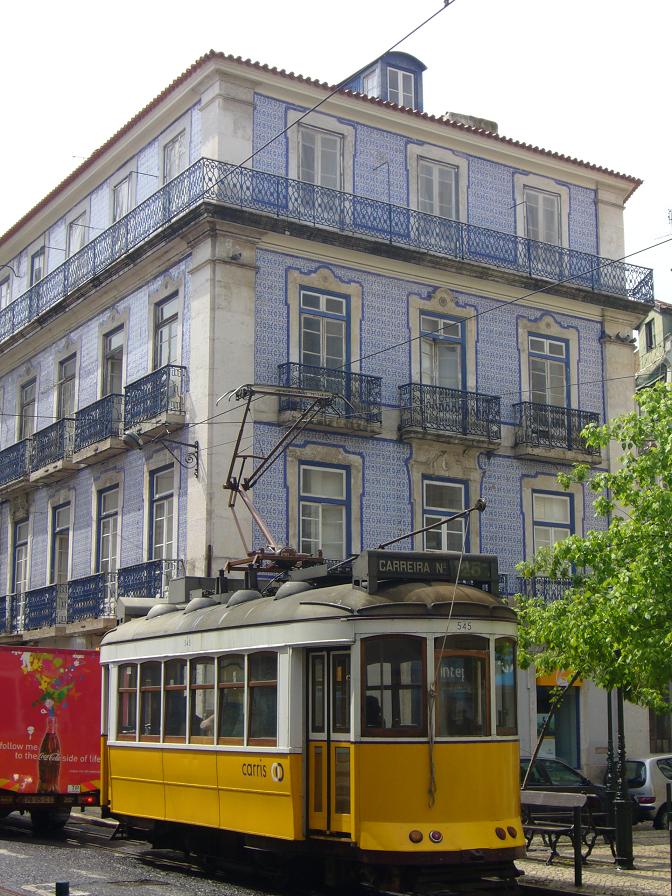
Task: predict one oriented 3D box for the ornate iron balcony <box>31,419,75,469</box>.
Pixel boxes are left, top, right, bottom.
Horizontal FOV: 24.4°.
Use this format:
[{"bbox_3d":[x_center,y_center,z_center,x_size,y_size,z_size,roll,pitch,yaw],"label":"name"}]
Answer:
[{"bbox_3d":[-6.966,-0.004,38.609,0.430,1.010,2.460,6,-12,-29],"label":"ornate iron balcony"}]

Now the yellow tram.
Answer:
[{"bbox_3d":[-0.684,3.228,18.518,2.400,3.260,8.380,5,-11,-28],"label":"yellow tram"}]

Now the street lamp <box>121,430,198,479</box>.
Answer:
[{"bbox_3d":[-3.424,0.137,30.521,1.620,0.810,0.350,6,-12,-29],"label":"street lamp"}]

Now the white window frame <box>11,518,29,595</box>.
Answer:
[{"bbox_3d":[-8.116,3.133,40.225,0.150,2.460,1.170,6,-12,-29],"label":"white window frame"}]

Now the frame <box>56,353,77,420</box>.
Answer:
[{"bbox_3d":[-6.660,-0.914,38.832,0.200,2.780,1.280,6,-12,-29],"label":"frame"}]

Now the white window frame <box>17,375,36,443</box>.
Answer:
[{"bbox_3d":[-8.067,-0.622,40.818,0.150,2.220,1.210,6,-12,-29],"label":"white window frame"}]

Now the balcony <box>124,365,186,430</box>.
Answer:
[{"bbox_3d":[-3.856,-1.002,33.117,0.430,1.010,2.420,6,-12,-29],"label":"balcony"}]

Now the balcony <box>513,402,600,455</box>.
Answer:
[{"bbox_3d":[5.167,-0.397,36.132,2.360,1.030,0.450,7,-13,-35],"label":"balcony"}]

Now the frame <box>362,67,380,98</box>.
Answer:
[{"bbox_3d":[0.812,-8.372,36.313,0.120,0.920,0.580,7,-12,-36],"label":"frame"}]

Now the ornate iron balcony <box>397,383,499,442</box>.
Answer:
[{"bbox_3d":[2.558,-0.740,34.460,2.650,1.010,0.430,7,-13,-36],"label":"ornate iron balcony"}]

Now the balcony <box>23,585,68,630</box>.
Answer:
[{"bbox_3d":[-7.046,3.981,38.209,0.500,1.050,2.400,5,-11,-29],"label":"balcony"}]

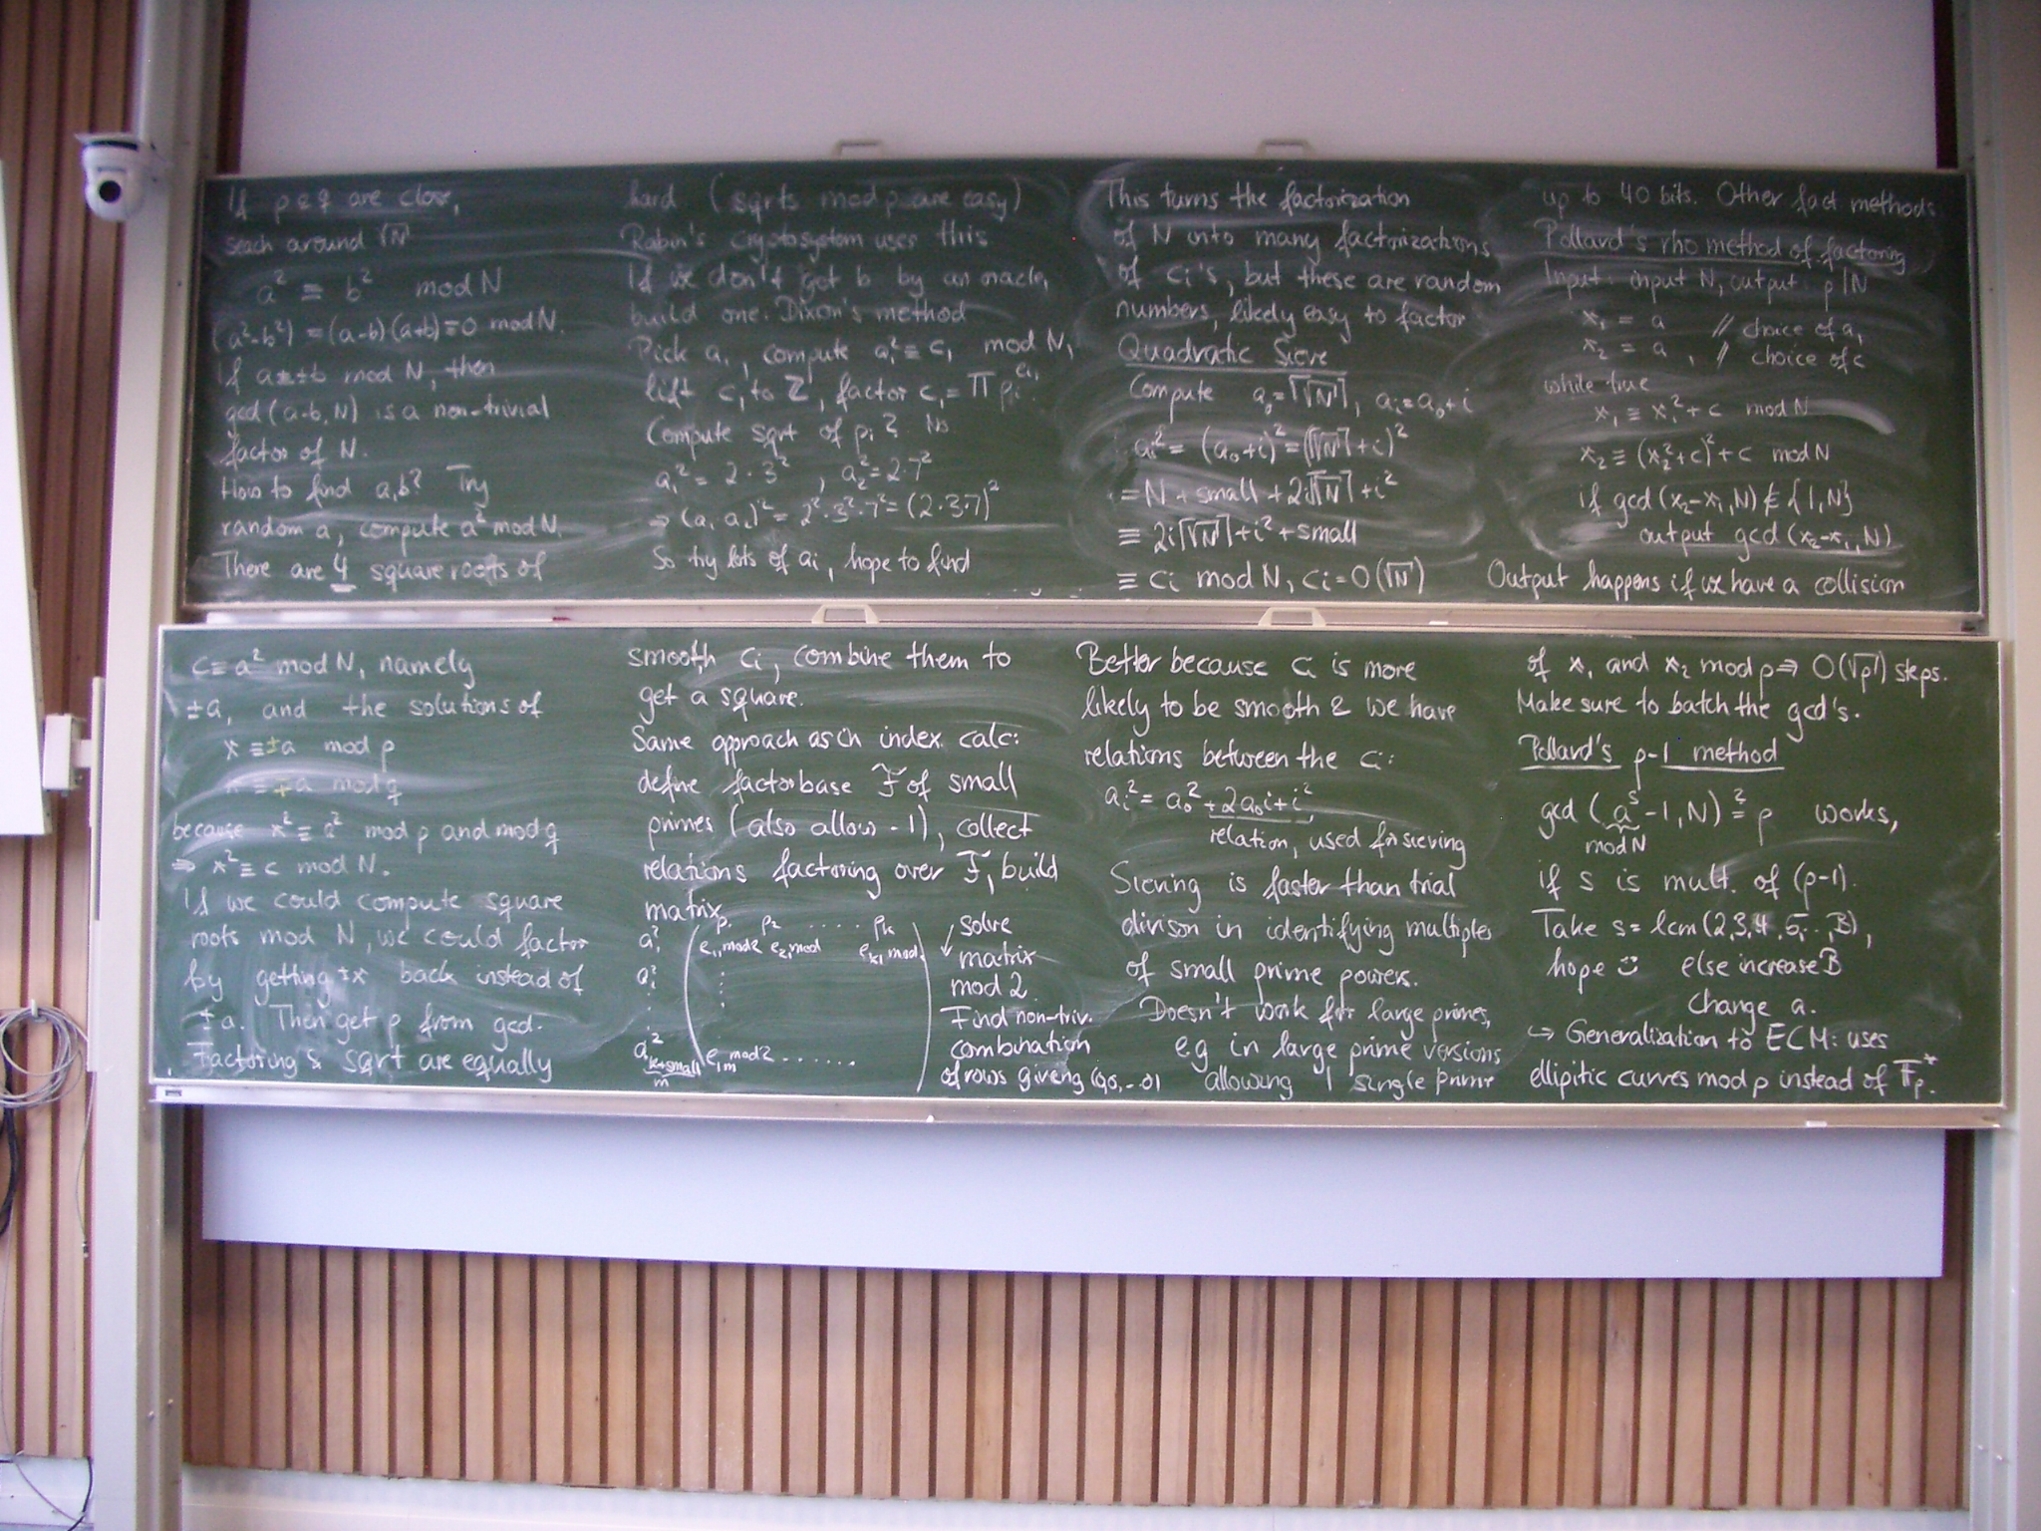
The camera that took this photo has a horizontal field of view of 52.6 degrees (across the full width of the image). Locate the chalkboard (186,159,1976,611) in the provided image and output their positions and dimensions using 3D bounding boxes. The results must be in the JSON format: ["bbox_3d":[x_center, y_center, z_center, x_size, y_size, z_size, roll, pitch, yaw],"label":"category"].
[{"bbox_3d":[0.112,-0.842,4.570,3.950,1.000,0.050,0,-3,2],"label":"chalkboard"}]

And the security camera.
[{"bbox_3d":[-1.895,-1.233,4.330,0.140,0.160,0.155,1,-3,-13],"label":"security camera"}]

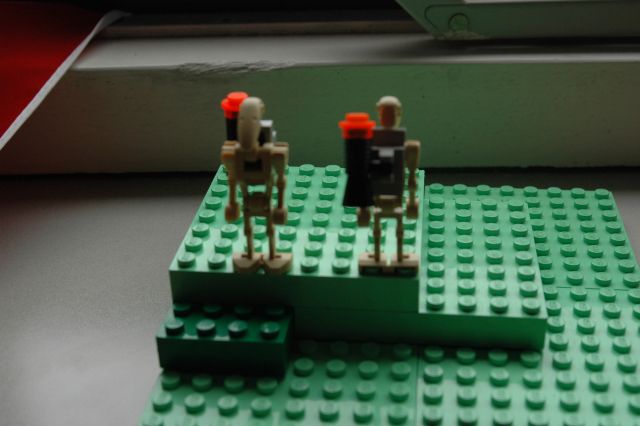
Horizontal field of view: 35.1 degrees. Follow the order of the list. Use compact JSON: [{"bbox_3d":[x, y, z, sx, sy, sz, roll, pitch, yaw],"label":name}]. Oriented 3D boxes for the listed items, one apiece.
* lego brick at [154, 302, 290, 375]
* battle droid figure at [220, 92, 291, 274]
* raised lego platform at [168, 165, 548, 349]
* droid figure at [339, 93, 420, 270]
[{"bbox_3d":[-0.023,0.031,0.257,0.032,0.011,0.016,2,28,6],"label":"lego brick"},{"bbox_3d":[-0.015,-0.008,0.252,0.018,0.046,0.015,2,28,6],"label":"battle droid figure"},{"bbox_3d":[0.013,0.009,0.287,0.096,0.021,0.064,2,28,6],"label":"raised lego platform"},{"bbox_3d":[0.015,-0.005,0.244,0.018,0.046,0.015,2,28,6],"label":"droid figure"}]

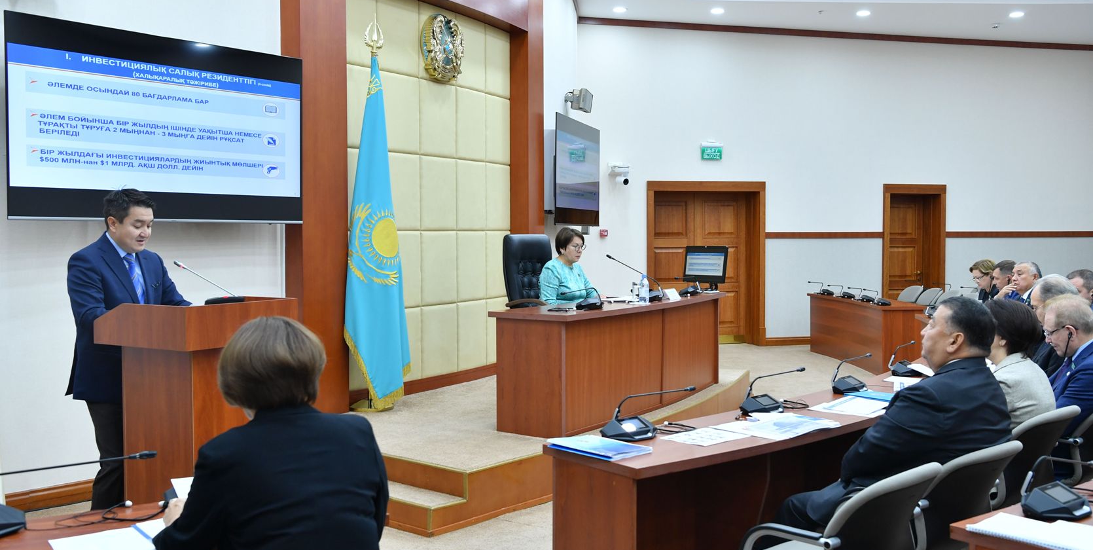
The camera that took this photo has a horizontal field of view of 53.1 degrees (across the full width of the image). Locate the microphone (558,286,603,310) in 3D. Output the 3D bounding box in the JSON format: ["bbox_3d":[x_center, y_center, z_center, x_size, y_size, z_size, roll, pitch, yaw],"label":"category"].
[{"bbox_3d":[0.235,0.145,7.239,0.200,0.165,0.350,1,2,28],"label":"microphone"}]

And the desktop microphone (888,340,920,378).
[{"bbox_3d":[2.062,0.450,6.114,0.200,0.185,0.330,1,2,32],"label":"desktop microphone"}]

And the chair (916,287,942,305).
[{"bbox_3d":[4.172,0.588,12.383,0.600,0.840,0.570,-1,2,-12],"label":"chair"}]

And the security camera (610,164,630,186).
[{"bbox_3d":[0.910,-1.251,13.642,0.220,0.280,0.280,-1,3,-30],"label":"security camera"}]

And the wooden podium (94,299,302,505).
[{"bbox_3d":[-1.534,0.713,4.848,0.576,1.210,0.629,1,3,30],"label":"wooden podium"}]

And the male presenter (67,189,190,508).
[{"bbox_3d":[-2.179,0.433,5.714,0.500,1.760,0.560,1,2,32],"label":"male presenter"}]

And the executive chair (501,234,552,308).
[{"bbox_3d":[0.061,0.319,8.415,0.700,1.240,0.660,1,2,31],"label":"executive chair"}]

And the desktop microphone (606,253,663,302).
[{"bbox_3d":[0.646,0.019,8.240,0.470,0.350,0.220,1,2,27],"label":"desktop microphone"}]

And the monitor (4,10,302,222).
[{"bbox_3d":[-2.202,-0.851,6.420,0.080,1.080,1.910,1,2,39],"label":"monitor"}]

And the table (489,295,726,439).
[{"bbox_3d":[0.540,0.567,7.863,0.580,0.740,2.720,1,3,29],"label":"table"}]

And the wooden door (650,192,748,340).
[{"bbox_3d":[1.980,-0.082,14.628,1.400,2.020,0.070,-1,2,-14],"label":"wooden door"}]

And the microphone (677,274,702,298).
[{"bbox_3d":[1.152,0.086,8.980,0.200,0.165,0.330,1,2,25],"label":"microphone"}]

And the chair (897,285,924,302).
[{"bbox_3d":[4.552,0.577,14.227,0.620,0.880,0.580,0,2,-5],"label":"chair"}]

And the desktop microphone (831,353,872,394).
[{"bbox_3d":[1.512,0.473,5.443,0.200,0.185,0.155,2,3,44],"label":"desktop microphone"}]

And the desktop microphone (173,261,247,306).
[{"bbox_3d":[-1.748,0.027,5.581,0.470,0.240,0.180,1,2,27],"label":"desktop microphone"}]

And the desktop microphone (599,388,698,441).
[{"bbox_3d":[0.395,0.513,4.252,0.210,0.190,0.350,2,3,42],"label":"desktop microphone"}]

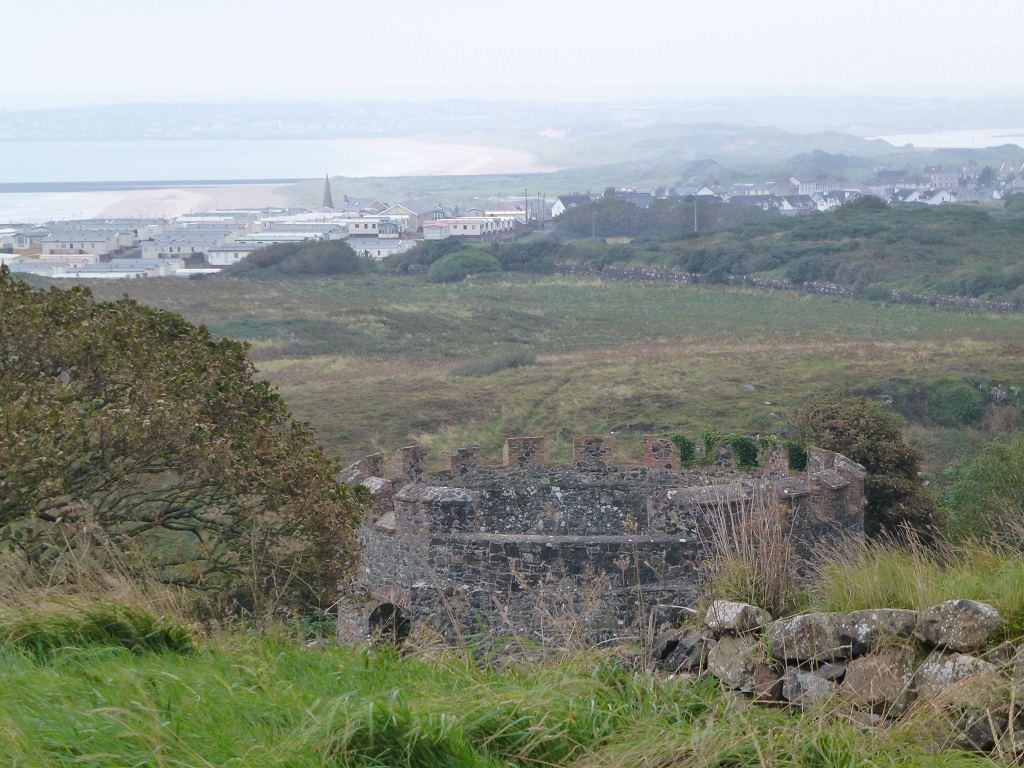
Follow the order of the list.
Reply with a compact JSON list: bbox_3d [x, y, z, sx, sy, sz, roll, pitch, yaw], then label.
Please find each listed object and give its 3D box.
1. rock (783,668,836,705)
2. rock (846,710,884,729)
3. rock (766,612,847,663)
[{"bbox_3d":[1.191,1.215,12.319,0.216,0.148,0.172,0,5,0],"label":"rock"},{"bbox_3d":[1.586,1.505,13.800,0.170,0.078,0.136,0,5,0],"label":"rock"},{"bbox_3d":[1.350,1.162,14.100,0.367,0.222,0.293,0,5,0],"label":"rock"}]

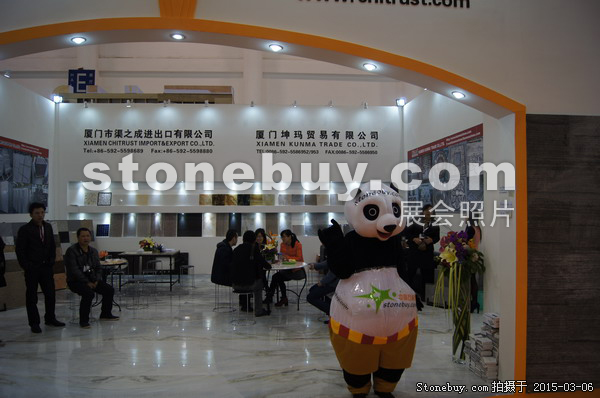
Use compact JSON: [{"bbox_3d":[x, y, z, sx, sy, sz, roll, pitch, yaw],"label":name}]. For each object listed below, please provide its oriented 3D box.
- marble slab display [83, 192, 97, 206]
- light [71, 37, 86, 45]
[{"bbox_3d":[-5.130,0.003,11.017,0.300,0.330,0.020,0,-11,-5],"label":"marble slab display"},{"bbox_3d":[-1.867,-1.339,3.800,0.125,0.040,0.125,-5,-2,0],"label":"light"}]

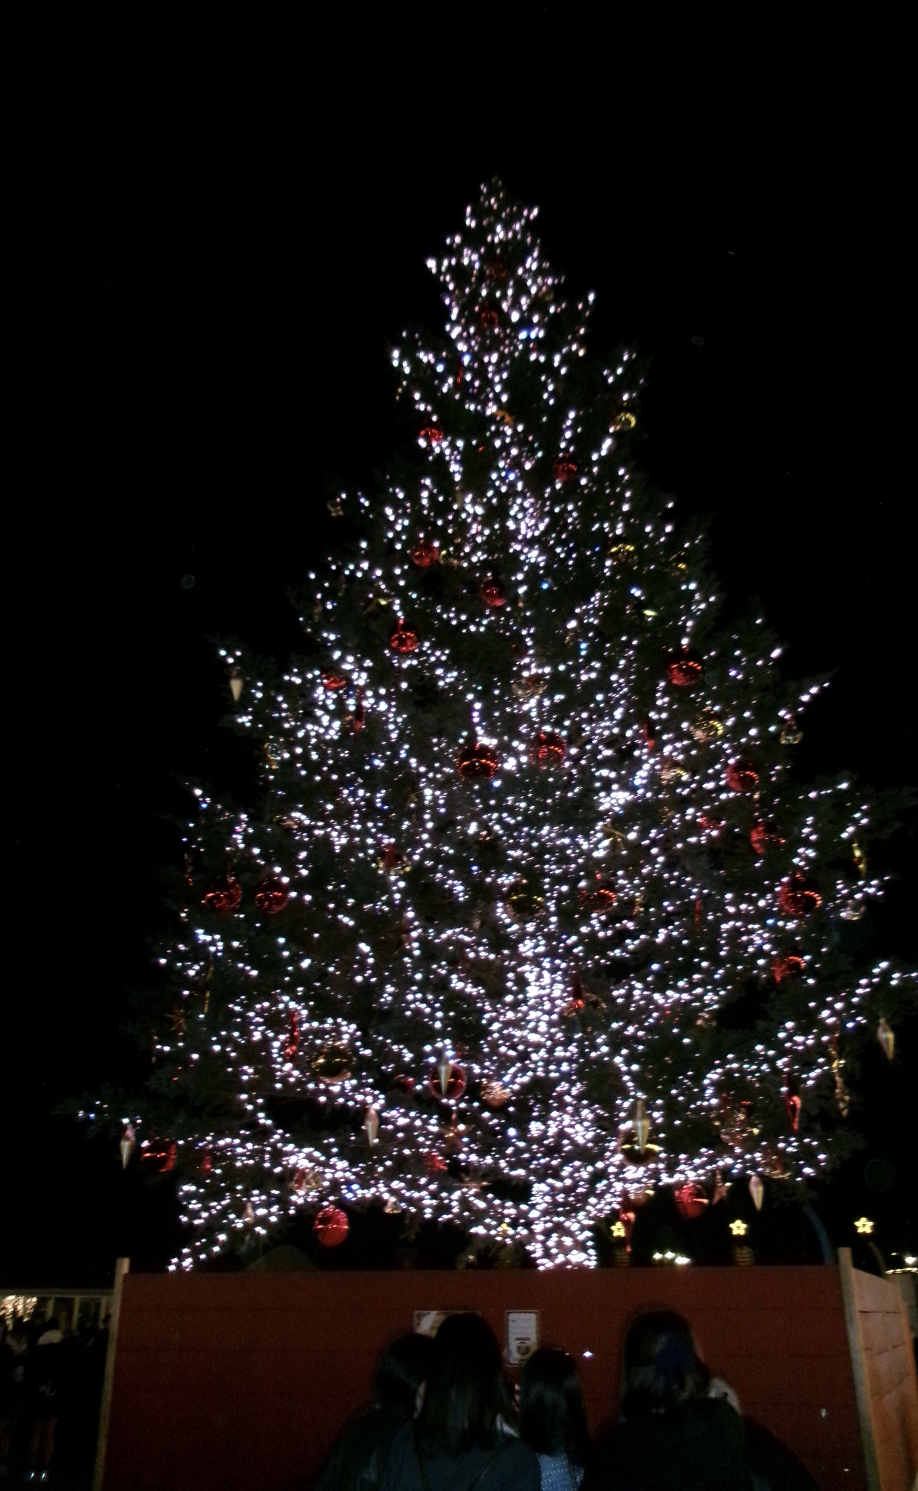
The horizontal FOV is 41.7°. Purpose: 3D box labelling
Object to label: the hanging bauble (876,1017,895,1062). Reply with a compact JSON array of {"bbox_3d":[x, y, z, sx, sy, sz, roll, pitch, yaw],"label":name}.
[{"bbox_3d":[3.072,2.116,8.678,0.130,0.327,0.130,0,-25,0],"label":"hanging bauble"}]

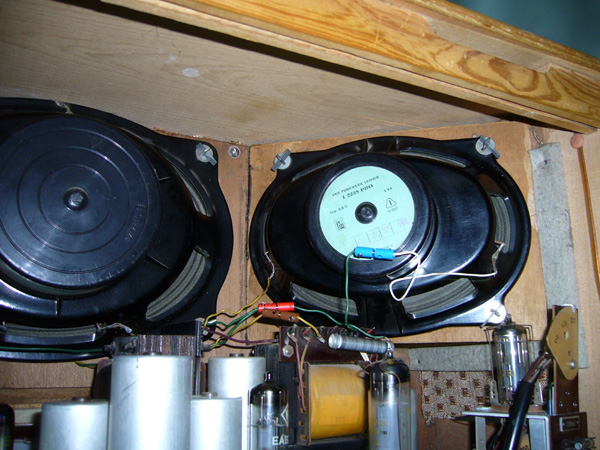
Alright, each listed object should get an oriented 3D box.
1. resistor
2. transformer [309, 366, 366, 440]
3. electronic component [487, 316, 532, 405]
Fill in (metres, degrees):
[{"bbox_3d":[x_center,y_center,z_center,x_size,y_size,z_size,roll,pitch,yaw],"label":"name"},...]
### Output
[{"bbox_3d":[0.040,0.077,0.389,0.046,0.011,0.010,12,-16,-28],"label":"resistor"},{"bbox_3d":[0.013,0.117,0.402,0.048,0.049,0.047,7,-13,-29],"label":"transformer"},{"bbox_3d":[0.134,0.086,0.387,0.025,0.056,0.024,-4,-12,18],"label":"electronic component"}]

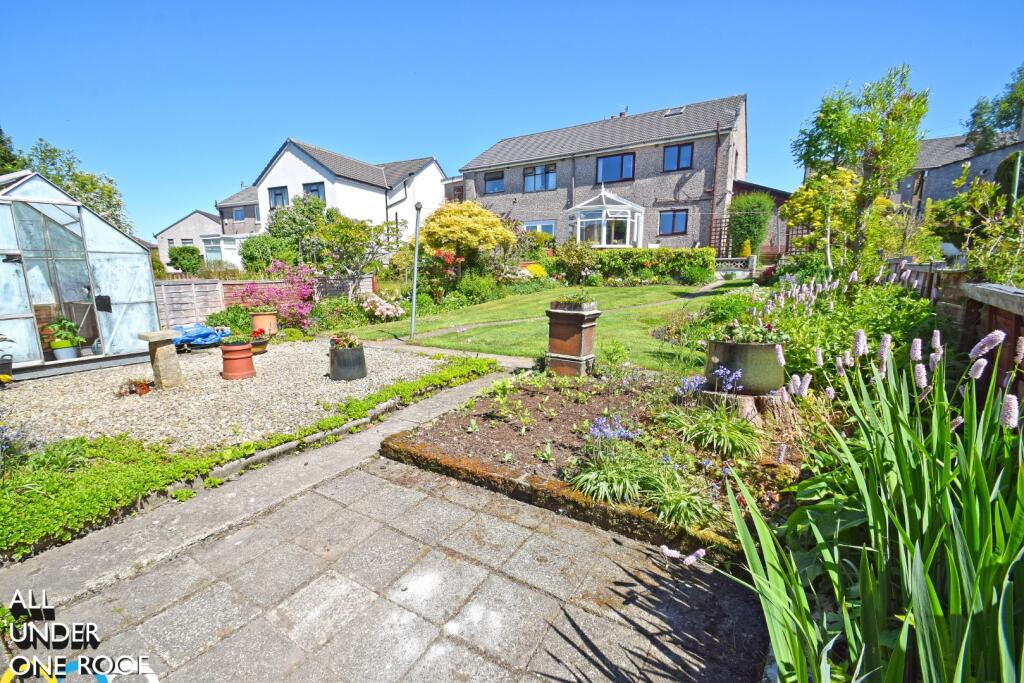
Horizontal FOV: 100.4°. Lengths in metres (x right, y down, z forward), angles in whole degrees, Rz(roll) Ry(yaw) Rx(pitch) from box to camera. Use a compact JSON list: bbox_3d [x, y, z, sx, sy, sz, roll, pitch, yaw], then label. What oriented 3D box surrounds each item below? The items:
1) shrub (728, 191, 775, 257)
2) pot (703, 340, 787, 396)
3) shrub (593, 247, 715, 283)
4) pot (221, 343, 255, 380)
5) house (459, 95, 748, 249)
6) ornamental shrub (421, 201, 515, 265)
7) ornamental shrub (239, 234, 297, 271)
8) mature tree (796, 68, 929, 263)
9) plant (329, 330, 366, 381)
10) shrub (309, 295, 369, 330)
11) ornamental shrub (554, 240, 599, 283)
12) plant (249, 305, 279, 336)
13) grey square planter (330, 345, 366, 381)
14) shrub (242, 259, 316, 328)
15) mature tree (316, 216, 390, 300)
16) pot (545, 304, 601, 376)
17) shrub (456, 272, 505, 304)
[{"bbox_3d":[8.632,-4.113,15.313,1.420,2.228,1.400,5,11,28],"label":"shrub"},{"bbox_3d":[1.820,0.167,3.340,0.540,0.370,0.540,0,9,0],"label":"pot"},{"bbox_3d":[4.460,-2.404,13.539,3.550,1.100,0.900,5,11,29],"label":"shrub"},{"bbox_3d":[-3.170,0.226,4.950,0.310,0.385,0.310,0,9,0],"label":"pot"},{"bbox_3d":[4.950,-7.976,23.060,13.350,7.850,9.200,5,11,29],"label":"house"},{"bbox_3d":[-1.363,-3.182,13.263,3.000,2.100,2.800,0,9,0],"label":"ornamental shrub"},{"bbox_3d":[-9.015,-3.232,15.877,2.050,1.459,1.900,-5,11,-29],"label":"ornamental shrub"},{"bbox_3d":[7.020,-3.197,8.728,2.200,4.400,2.100,7,12,37],"label":"mature tree"},{"bbox_3d":[-1.819,0.160,4.740,0.330,0.470,0.330,-7,12,-35],"label":"plant"},{"bbox_3d":[-3.530,-0.585,8.931,1.150,0.680,1.000,5,11,29],"label":"shrub"},{"bbox_3d":[2.024,-2.415,13.363,1.250,1.330,1.200,5,11,29],"label":"ornamental shrub"},{"bbox_3d":[-4.880,-0.415,8.390,0.480,0.560,0.480,0,9,0],"label":"plant"},{"bbox_3d":[-1.820,0.224,4.751,0.330,0.342,0.330,-7,12,-35],"label":"grey square planter"},{"bbox_3d":[-4.656,-0.939,8.596,1.380,1.244,1.100,-5,11,-28],"label":"shrub"},{"bbox_3d":[-3.629,-1.846,9.935,1.650,1.968,1.500,-3,10,-20],"label":"mature tree"},{"bbox_3d":[0.621,-0.016,4.411,0.430,0.720,0.430,5,11,32],"label":"pot"},{"bbox_3d":[-0.818,-1.383,11.042,1.200,0.694,1.050,0,10,-4],"label":"shrub"}]

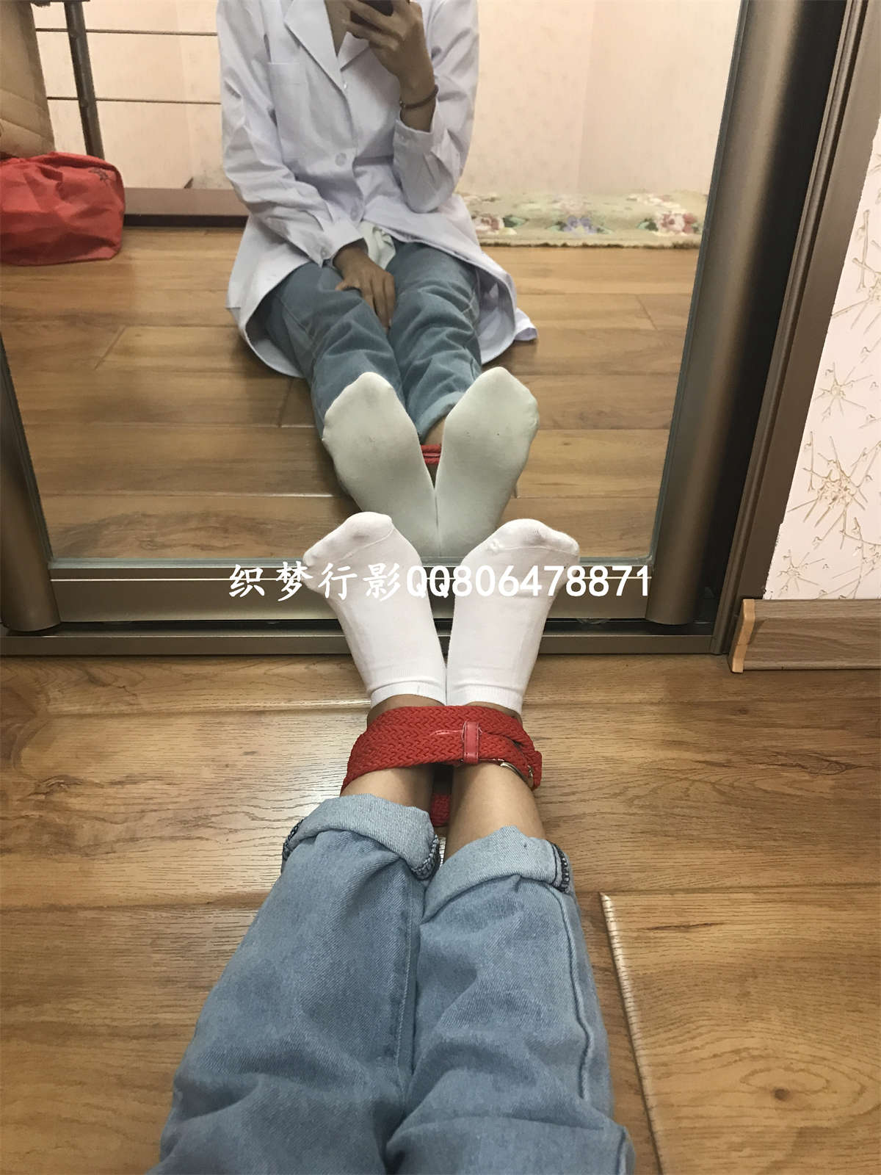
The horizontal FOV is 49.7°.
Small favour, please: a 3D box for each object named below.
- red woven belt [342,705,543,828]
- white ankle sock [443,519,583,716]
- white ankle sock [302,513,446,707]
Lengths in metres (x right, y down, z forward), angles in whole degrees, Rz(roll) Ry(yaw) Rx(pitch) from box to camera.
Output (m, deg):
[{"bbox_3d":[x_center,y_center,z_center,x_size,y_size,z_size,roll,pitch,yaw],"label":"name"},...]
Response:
[{"bbox_3d":[0.001,0.142,0.690,0.139,0.102,0.070,0,34,-2],"label":"red woven belt"},{"bbox_3d":[0.052,0.047,0.747,0.094,0.225,0.112,6,40,-8],"label":"white ankle sock"},{"bbox_3d":[-0.044,0.044,0.748,0.094,0.225,0.112,-9,40,5],"label":"white ankle sock"}]

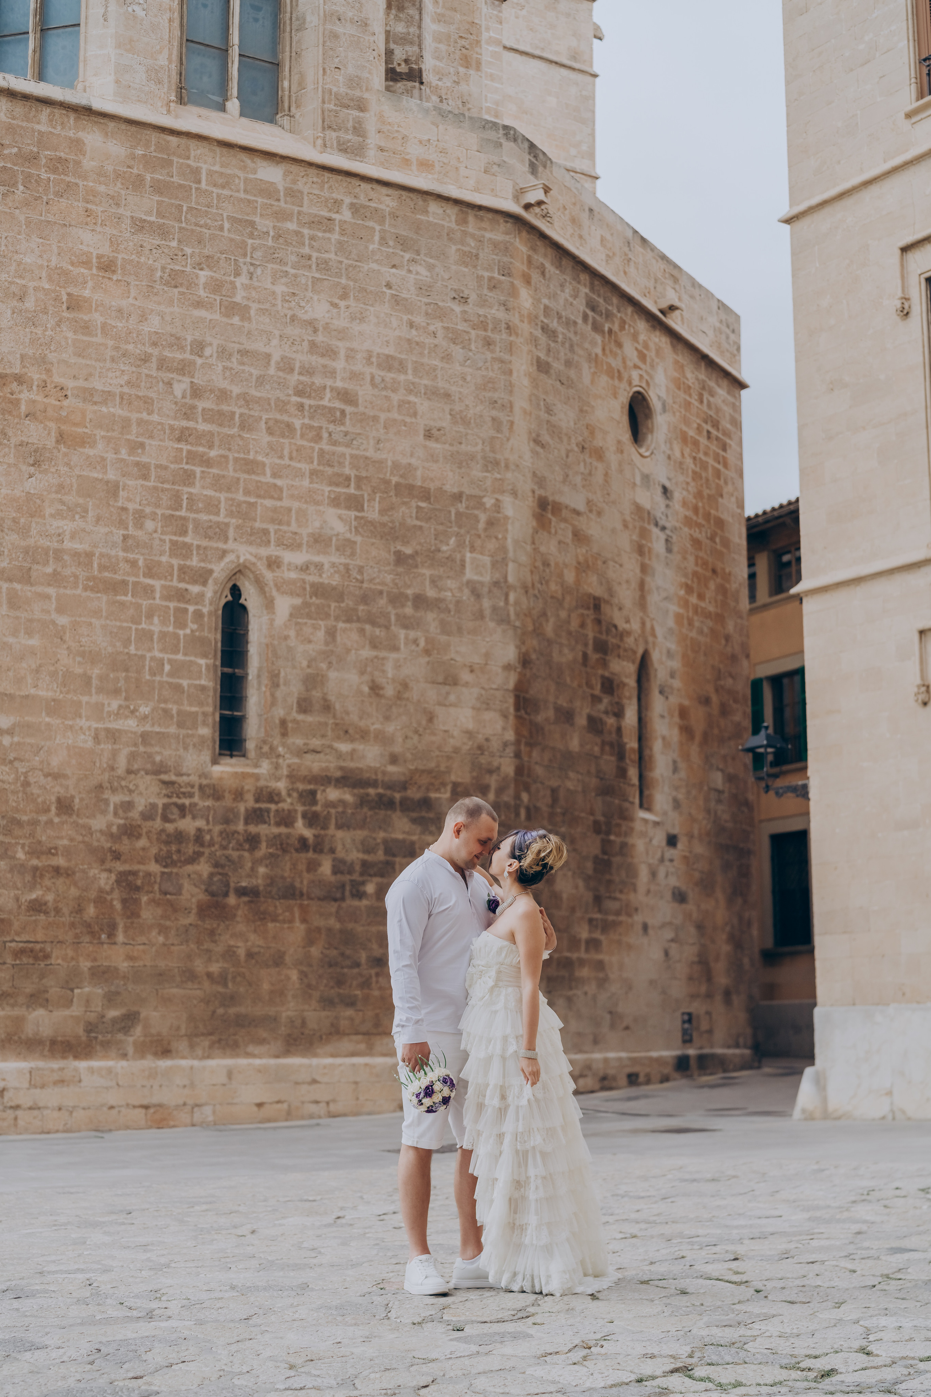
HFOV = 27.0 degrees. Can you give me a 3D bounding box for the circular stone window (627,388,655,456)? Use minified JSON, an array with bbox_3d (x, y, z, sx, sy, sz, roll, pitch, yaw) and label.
[{"bbox_3d":[2.099,-3.384,23.904,0.200,0.852,0.852,-6,-11,30],"label":"circular stone window"}]

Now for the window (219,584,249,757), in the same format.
[{"bbox_3d":[-2.251,-0.282,18.884,0.276,1.719,0.150,6,-12,-30],"label":"window"}]

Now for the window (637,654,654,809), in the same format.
[{"bbox_3d":[2.087,0.387,23.192,0.200,1.979,0.483,-6,-11,30],"label":"window"}]

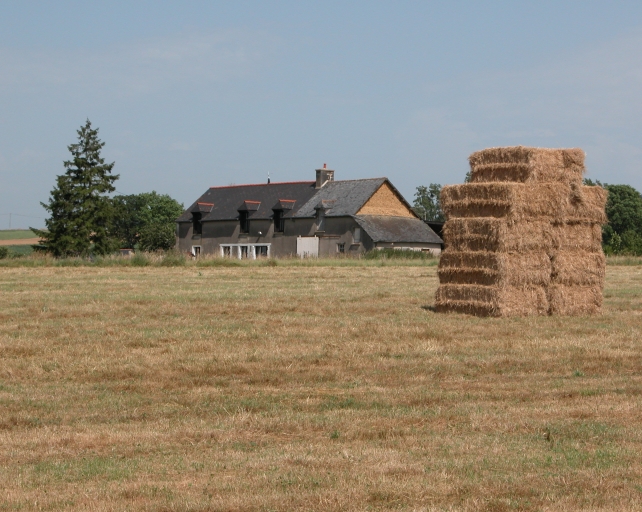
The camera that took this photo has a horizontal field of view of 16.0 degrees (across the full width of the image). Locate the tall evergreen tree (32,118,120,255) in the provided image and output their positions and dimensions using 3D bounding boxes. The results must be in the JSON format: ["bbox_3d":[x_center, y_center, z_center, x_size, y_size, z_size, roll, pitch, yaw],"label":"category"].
[{"bbox_3d":[-23.800,-6.450,222.000,8.350,13.500,8.000,0,0,0],"label":"tall evergreen tree"}]

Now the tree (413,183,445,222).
[{"bbox_3d":[13.200,-4.200,275.000,5.200,9.300,5.200,0,0,0],"label":"tree"}]

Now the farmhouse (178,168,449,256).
[{"bbox_3d":[-1.850,-4.100,219.400,7.400,8.800,36.500,0,0,-32],"label":"farmhouse"}]

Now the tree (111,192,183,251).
[{"bbox_3d":[-19.100,-3.300,250.000,8.000,7.300,7.500,0,0,0],"label":"tree"}]

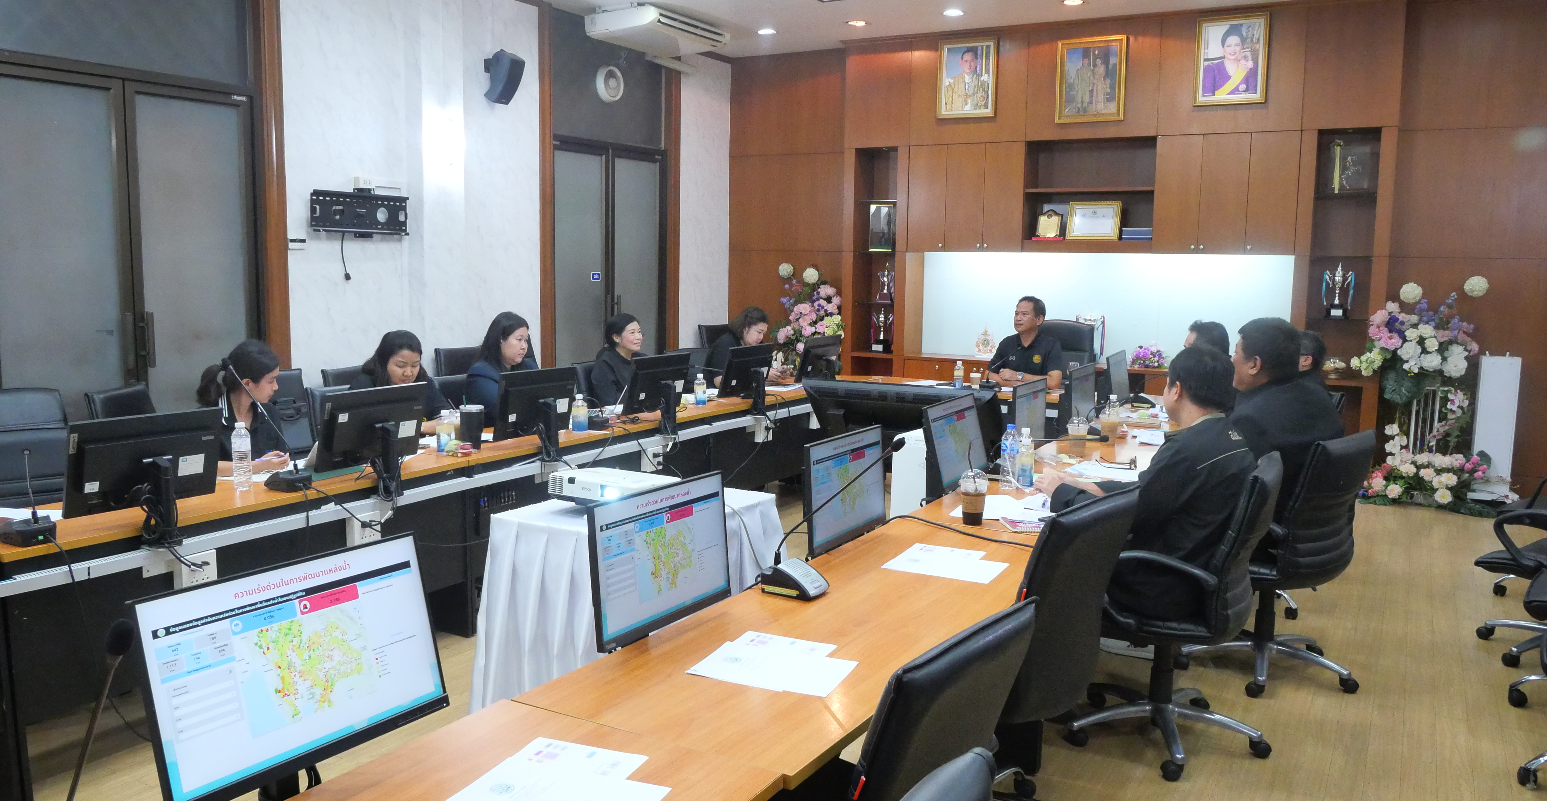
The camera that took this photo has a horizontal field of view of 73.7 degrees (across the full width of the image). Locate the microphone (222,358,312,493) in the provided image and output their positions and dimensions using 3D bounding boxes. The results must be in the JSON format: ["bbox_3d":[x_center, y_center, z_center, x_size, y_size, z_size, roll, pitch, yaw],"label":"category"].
[{"bbox_3d":[-1.900,0.091,3.836,0.380,0.450,0.130,5,8,28],"label":"microphone"}]

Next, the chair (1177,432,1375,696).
[{"bbox_3d":[1.977,0.598,4.069,0.618,0.997,0.658,-5,10,-36],"label":"chair"}]

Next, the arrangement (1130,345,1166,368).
[{"bbox_3d":[3.096,-0.376,8.539,0.289,0.199,0.209,6,9,32],"label":"arrangement"}]

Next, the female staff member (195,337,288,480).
[{"bbox_3d":[-2.028,0.392,4.247,0.750,1.270,0.500,3,7,17],"label":"female staff member"}]

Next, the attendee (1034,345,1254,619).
[{"bbox_3d":[1.209,0.476,3.453,0.740,1.300,0.530,6,9,36],"label":"attendee"}]

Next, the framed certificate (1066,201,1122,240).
[{"bbox_3d":[2.720,-1.518,8.738,0.423,0.313,0.040,4,7,26],"label":"framed certificate"}]

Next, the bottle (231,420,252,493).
[{"bbox_3d":[-1.891,0.198,3.657,0.067,0.237,0.067,6,9,32],"label":"bottle"}]

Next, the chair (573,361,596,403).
[{"bbox_3d":[-0.890,0.237,6.489,0.640,0.970,0.600,5,8,29],"label":"chair"}]

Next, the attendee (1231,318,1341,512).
[{"bbox_3d":[1.889,0.393,4.215,0.800,1.380,0.550,5,8,32],"label":"attendee"}]

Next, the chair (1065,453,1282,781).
[{"bbox_3d":[1.370,0.679,3.482,0.630,0.970,0.640,5,8,32],"label":"chair"}]

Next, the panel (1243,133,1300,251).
[{"bbox_3d":[3.866,-1.597,7.981,0.355,0.920,0.030,5,8,29],"label":"panel"}]

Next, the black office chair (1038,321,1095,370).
[{"bbox_3d":[2.271,0.044,7.918,0.660,1.210,0.700,5,8,30],"label":"black office chair"}]

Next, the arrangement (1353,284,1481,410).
[{"bbox_3d":[4.648,-0.404,7.532,0.860,0.860,0.600,5,8,32],"label":"arrangement"}]

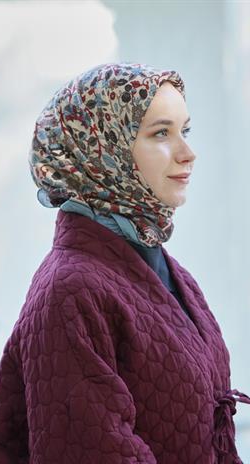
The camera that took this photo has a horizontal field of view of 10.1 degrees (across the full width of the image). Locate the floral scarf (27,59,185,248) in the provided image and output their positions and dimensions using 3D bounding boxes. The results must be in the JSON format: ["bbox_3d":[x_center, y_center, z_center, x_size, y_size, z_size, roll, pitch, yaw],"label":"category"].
[{"bbox_3d":[-0.027,-0.119,2.170,0.245,0.280,0.205,0,0,30],"label":"floral scarf"}]

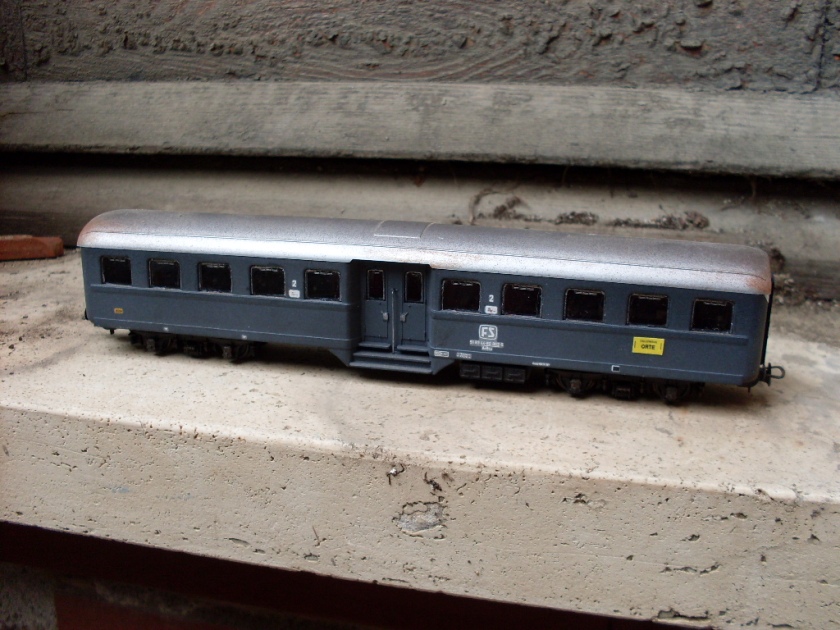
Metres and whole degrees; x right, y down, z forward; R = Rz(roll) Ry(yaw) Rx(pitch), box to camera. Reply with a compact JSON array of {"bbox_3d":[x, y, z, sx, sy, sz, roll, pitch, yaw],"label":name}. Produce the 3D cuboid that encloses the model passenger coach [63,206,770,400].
[{"bbox_3d":[-0.005,-0.005,0.286,0.225,0.046,0.034,5,15,13],"label":"model passenger coach"}]

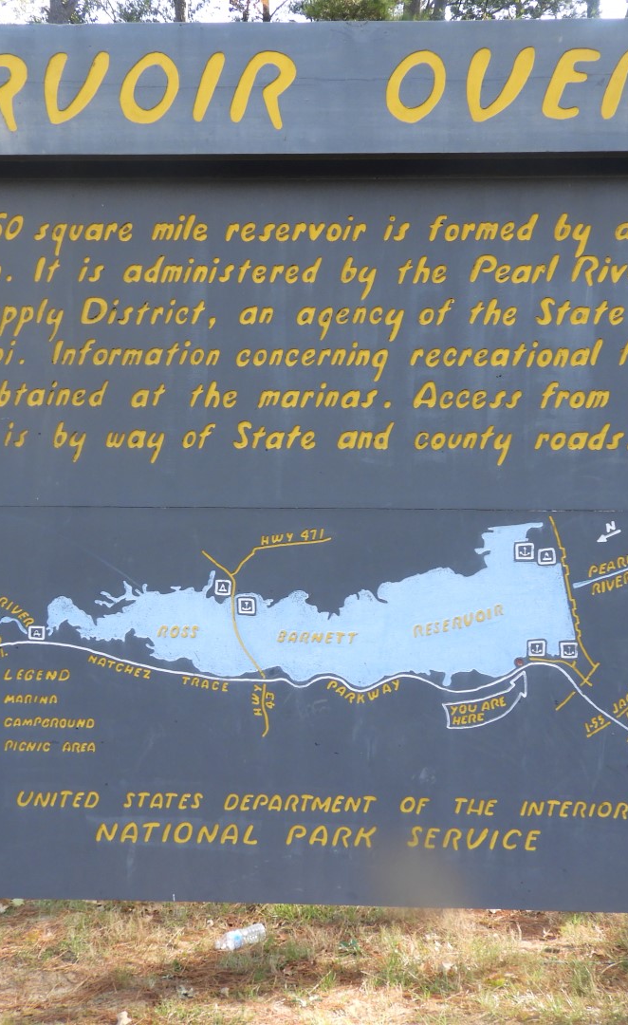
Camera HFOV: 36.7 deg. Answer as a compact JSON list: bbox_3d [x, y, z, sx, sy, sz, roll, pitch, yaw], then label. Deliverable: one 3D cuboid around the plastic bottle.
[{"bbox_3d":[-0.276,1.592,3.550,0.198,0.064,0.064,-1,3,-27],"label":"plastic bottle"}]

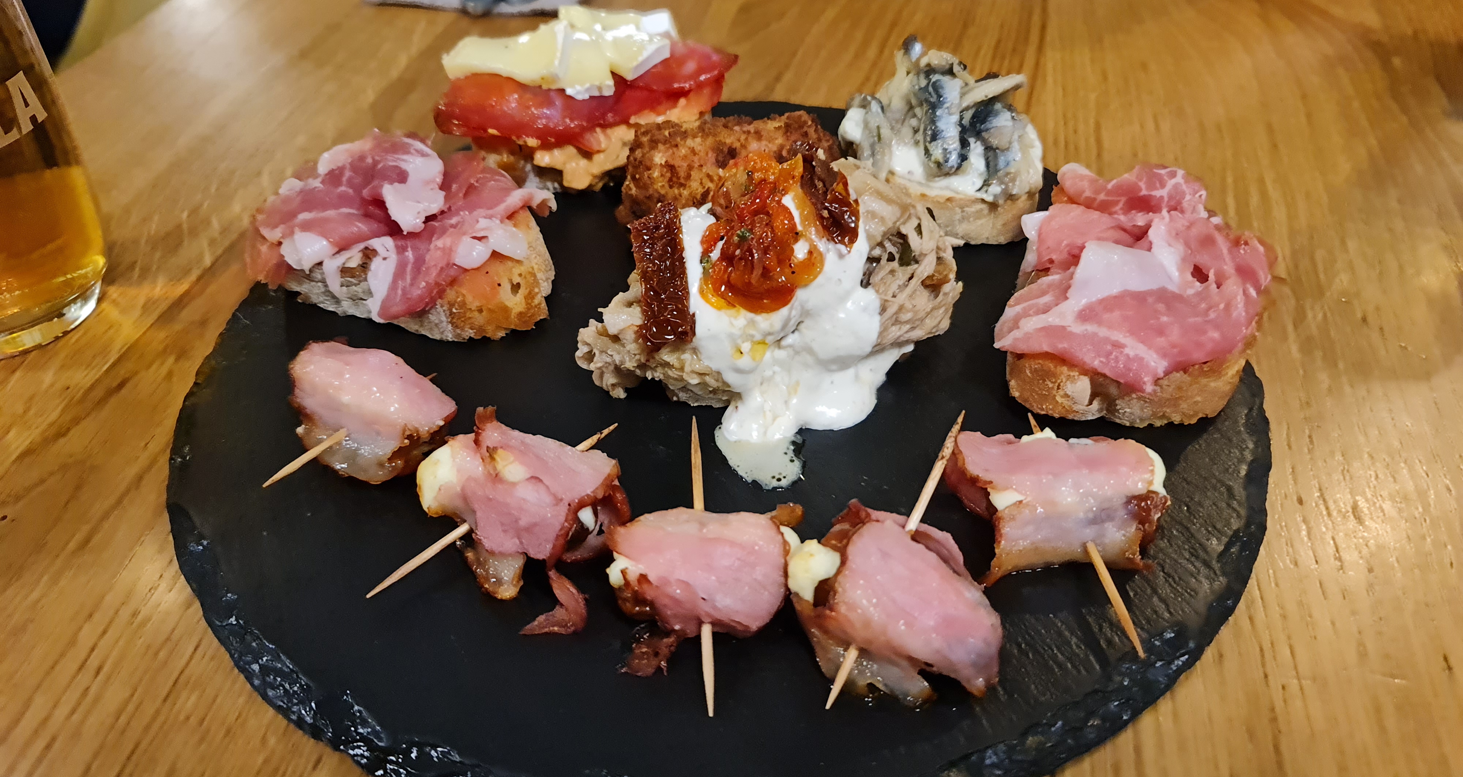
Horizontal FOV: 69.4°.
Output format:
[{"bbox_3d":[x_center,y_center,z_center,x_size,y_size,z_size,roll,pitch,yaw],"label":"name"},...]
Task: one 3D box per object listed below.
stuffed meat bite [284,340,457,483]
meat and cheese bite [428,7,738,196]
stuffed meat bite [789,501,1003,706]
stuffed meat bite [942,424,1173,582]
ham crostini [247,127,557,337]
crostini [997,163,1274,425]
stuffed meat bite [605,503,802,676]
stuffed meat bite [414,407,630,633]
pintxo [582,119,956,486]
[{"bbox_3d":[-0.086,0.005,0.255,0.035,0.024,0.027,16,45,18],"label":"stuffed meat bite"},{"bbox_3d":[-0.048,-0.097,0.352,0.094,0.044,0.042,-14,44,-14],"label":"meat and cheese bite"},{"bbox_3d":[0.032,0.042,0.211,0.039,0.026,0.032,18,45,19],"label":"stuffed meat bite"},{"bbox_3d":[0.070,0.026,0.230,0.043,0.024,0.029,-3,42,-3],"label":"stuffed meat bite"},{"bbox_3d":[-0.091,-0.045,0.301,0.077,0.037,0.052,11,43,12],"label":"ham crostini"},{"bbox_3d":[0.103,-0.028,0.279,0.059,0.038,0.073,8,43,9],"label":"crostini"},{"bbox_3d":[-0.005,0.040,0.215,0.038,0.025,0.030,-2,42,-2],"label":"stuffed meat bite"},{"bbox_3d":[-0.045,0.025,0.231,0.042,0.026,0.035,15,44,16],"label":"stuffed meat bite"},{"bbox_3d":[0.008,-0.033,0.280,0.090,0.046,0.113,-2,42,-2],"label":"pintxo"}]

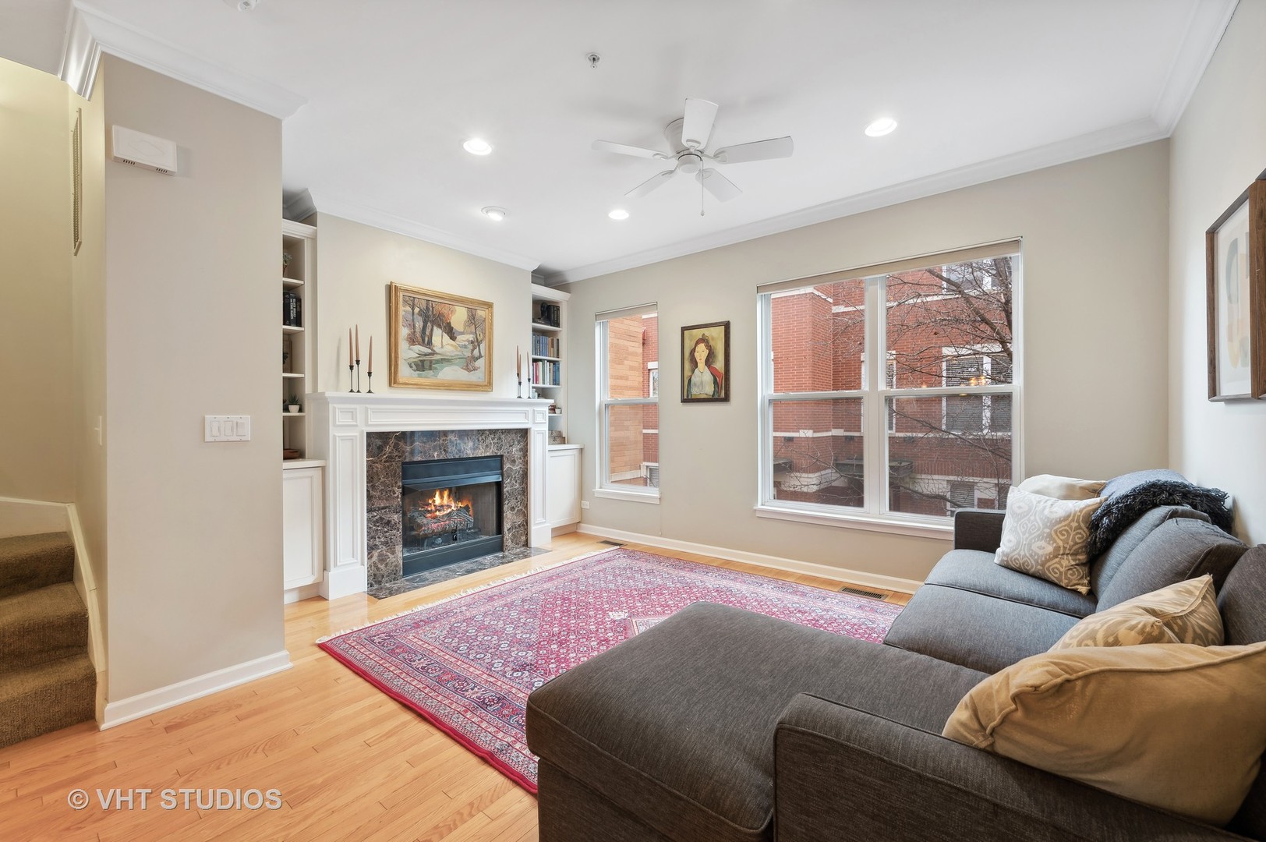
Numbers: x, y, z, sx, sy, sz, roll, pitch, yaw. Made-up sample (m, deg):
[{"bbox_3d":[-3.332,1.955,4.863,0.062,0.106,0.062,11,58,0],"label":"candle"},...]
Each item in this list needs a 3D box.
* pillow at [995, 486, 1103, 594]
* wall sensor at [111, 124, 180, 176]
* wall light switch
[{"bbox_3d":[1.939,0.534,2.318,0.160,0.420,0.430,13,-2,-9],"label":"pillow"},{"bbox_3d":[-1.977,-1.091,1.994,0.055,0.121,0.176,0,0,38],"label":"wall sensor"},{"bbox_3d":[-1.824,0.034,2.220,0.010,0.115,0.161,0,0,38],"label":"wall light switch"}]

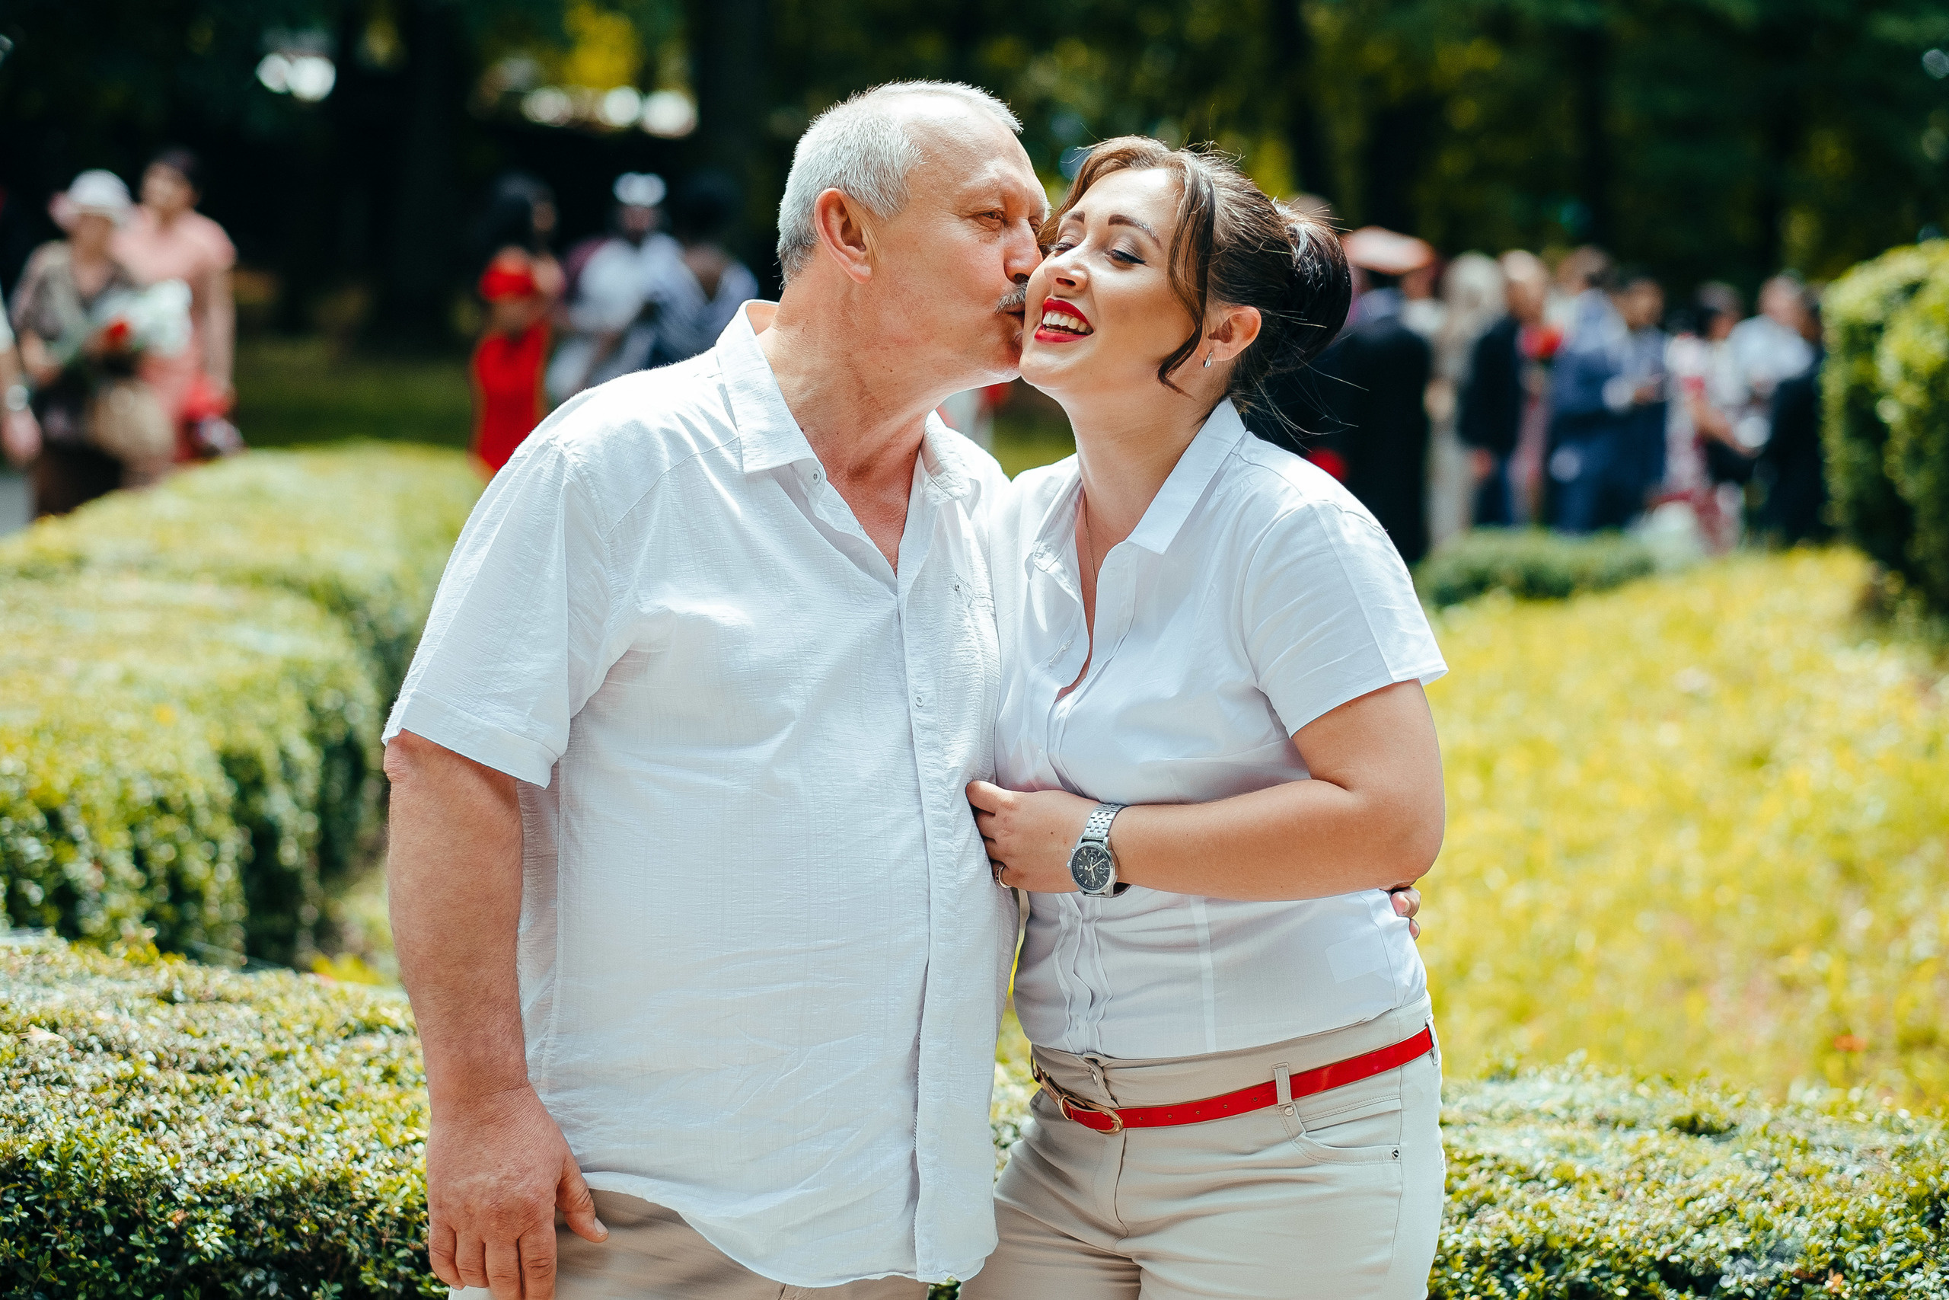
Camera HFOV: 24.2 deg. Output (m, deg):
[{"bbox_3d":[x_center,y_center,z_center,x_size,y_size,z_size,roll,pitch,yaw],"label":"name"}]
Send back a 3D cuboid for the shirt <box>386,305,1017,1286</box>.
[{"bbox_3d":[-0.160,0.106,3.520,0.570,0.740,0.360,-4,6,-35],"label":"shirt"}]

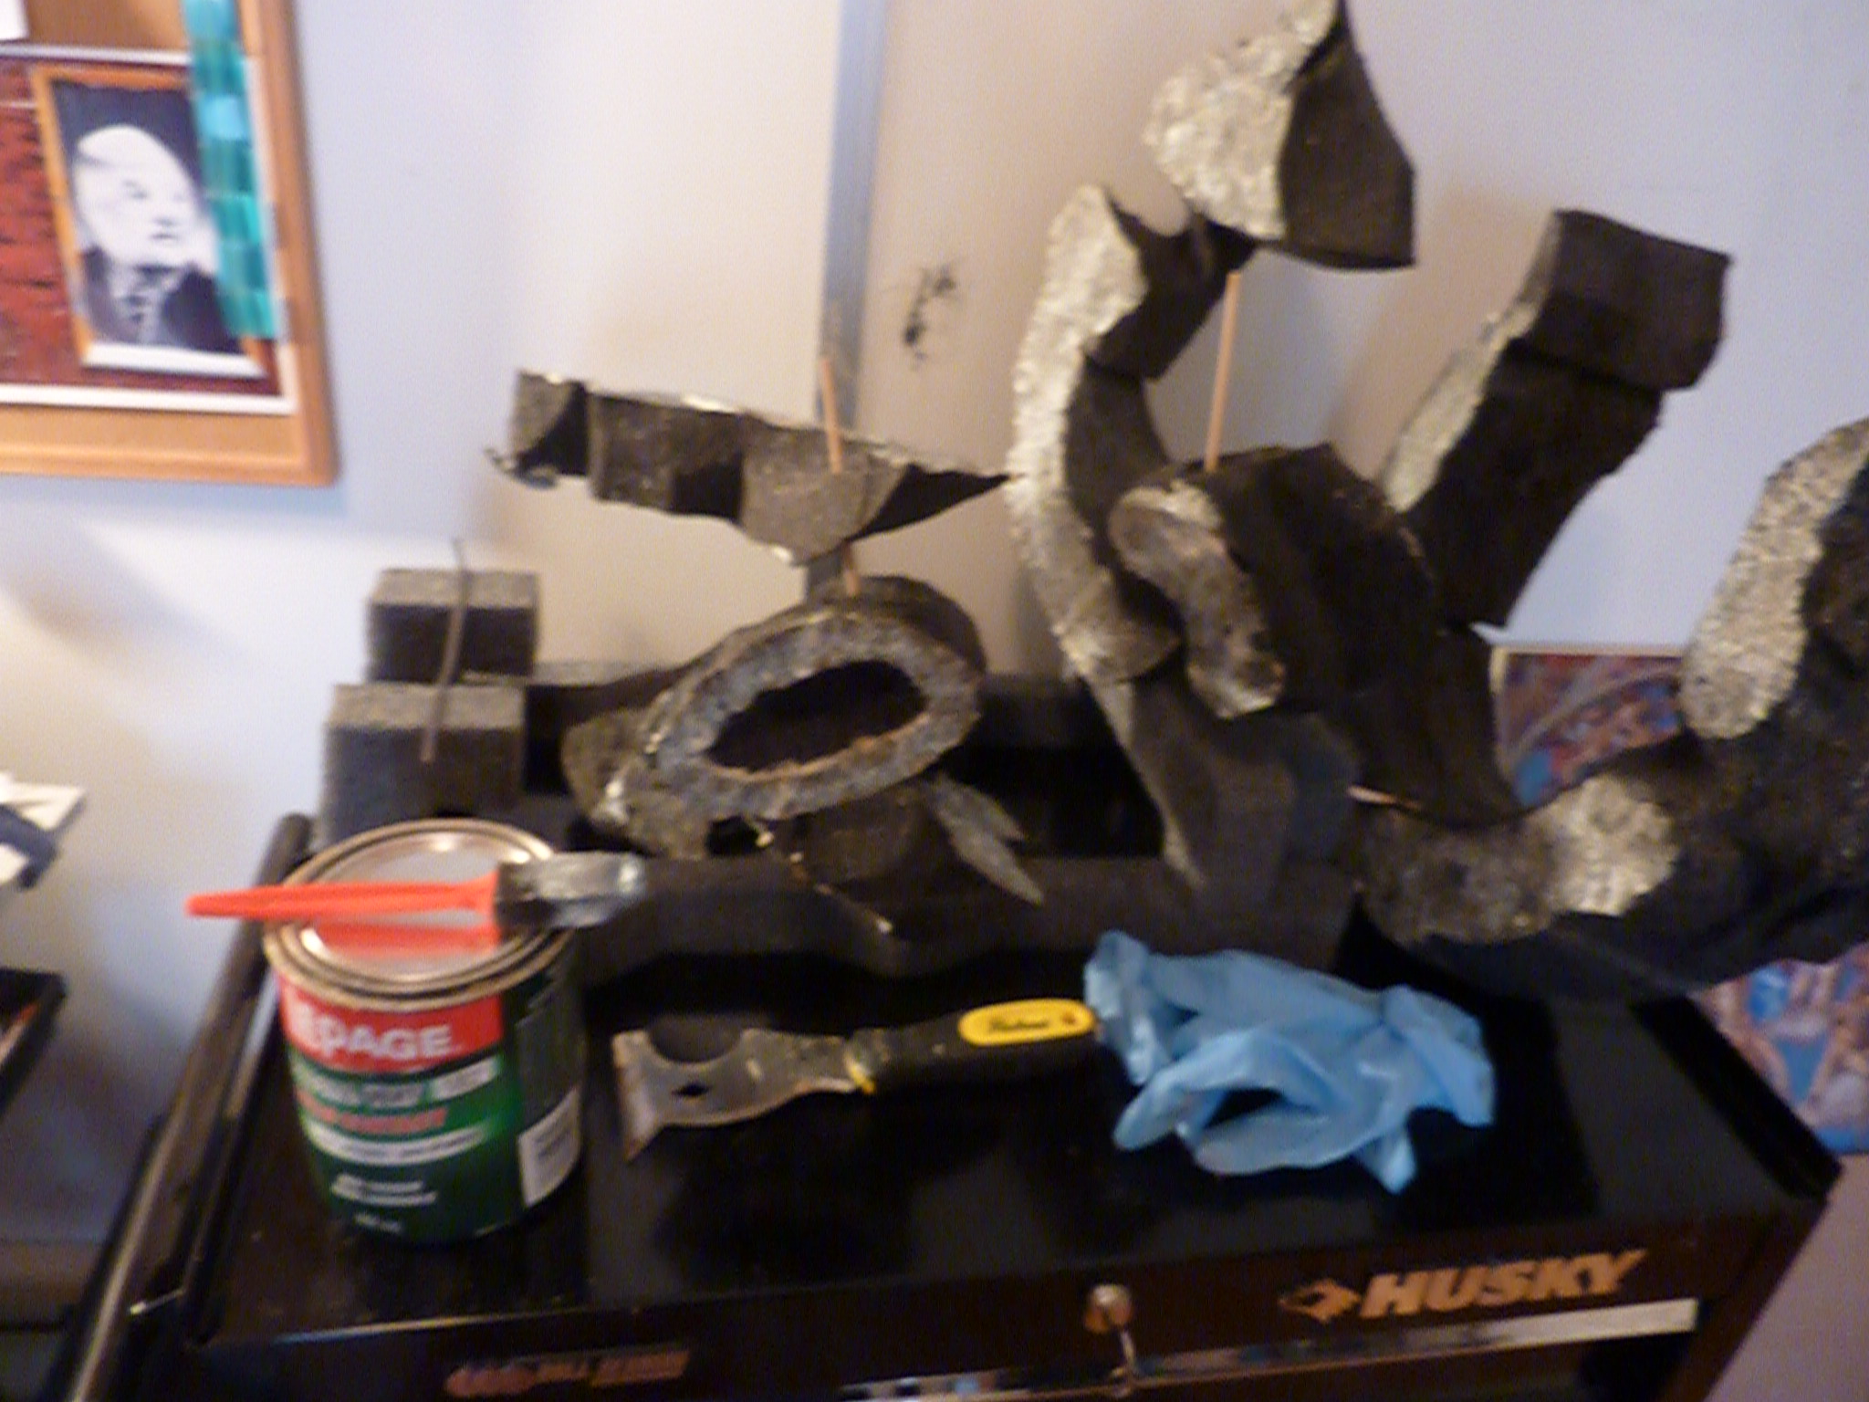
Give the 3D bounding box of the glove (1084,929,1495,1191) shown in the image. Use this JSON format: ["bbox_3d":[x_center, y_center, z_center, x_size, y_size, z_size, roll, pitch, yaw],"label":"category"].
[{"bbox_3d":[0.159,0.159,0.603,0.185,0.044,0.115,9,29,5],"label":"glove"}]

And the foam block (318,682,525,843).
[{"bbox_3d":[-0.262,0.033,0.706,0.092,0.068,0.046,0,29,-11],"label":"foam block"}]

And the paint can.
[{"bbox_3d":[-0.188,0.124,0.516,0.108,0.119,0.108,5,28,-3],"label":"paint can"}]

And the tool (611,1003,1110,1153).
[{"bbox_3d":[-0.026,0.155,0.587,0.217,0.027,0.072,-1,29,-14],"label":"tool"}]

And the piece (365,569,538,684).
[{"bbox_3d":[-0.280,-0.044,0.794,0.089,0.050,0.047,0,29,-11],"label":"piece"}]

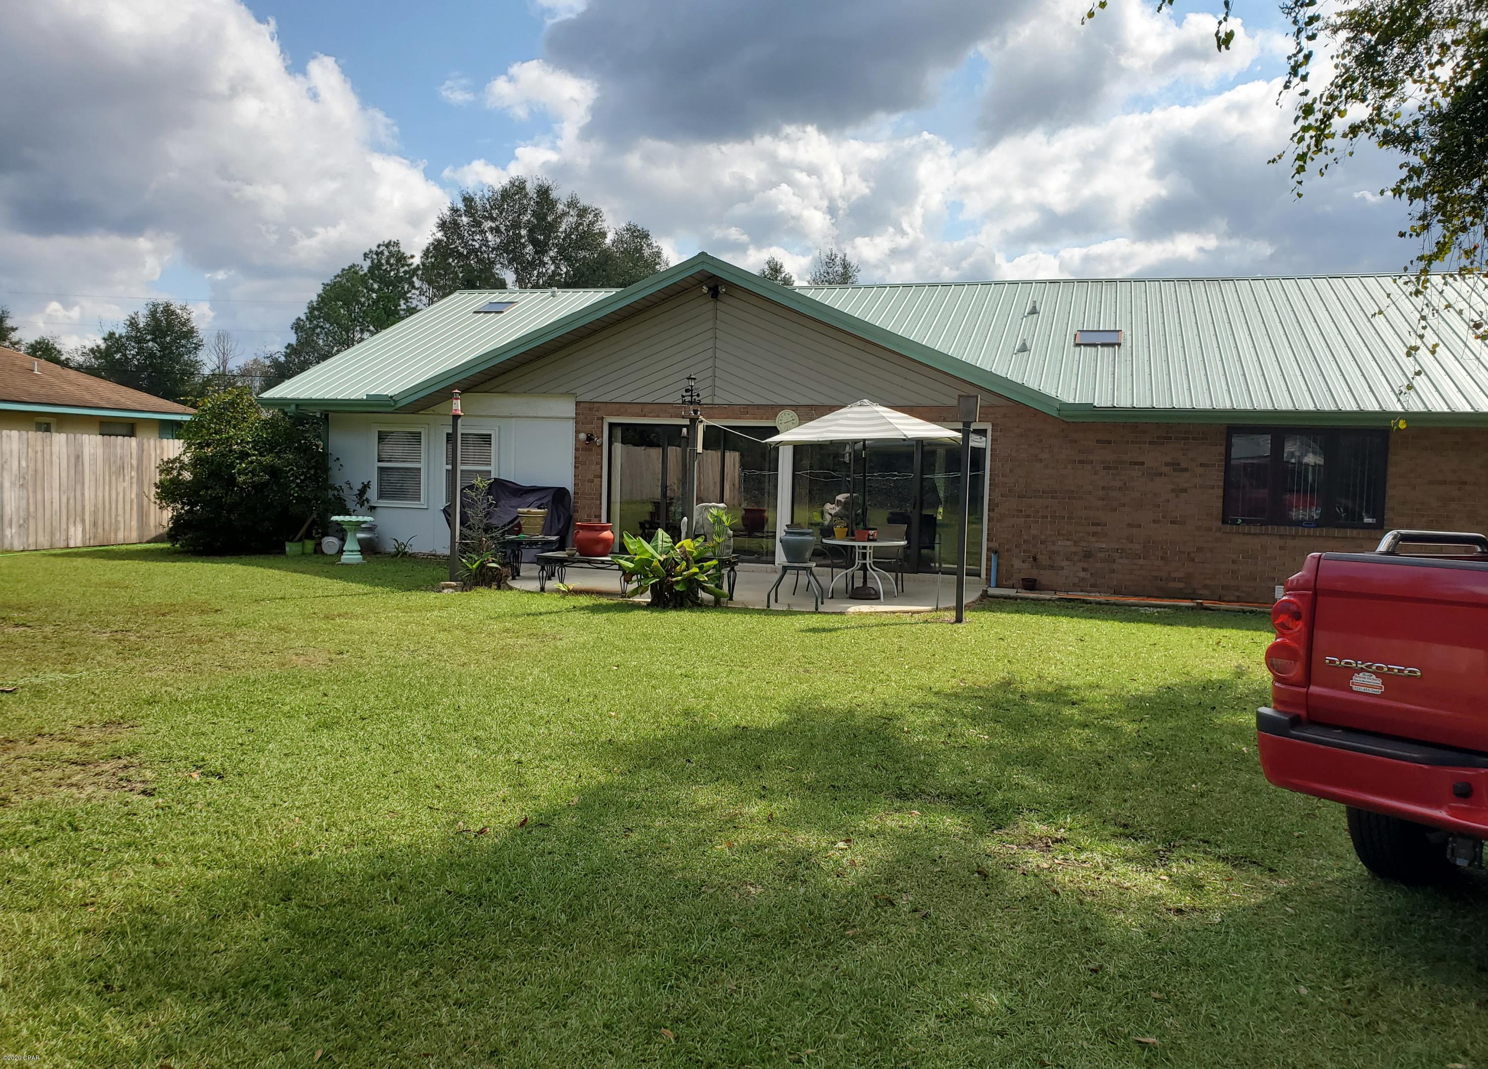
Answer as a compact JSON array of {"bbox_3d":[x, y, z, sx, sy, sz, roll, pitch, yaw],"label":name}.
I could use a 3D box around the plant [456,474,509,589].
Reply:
[{"bbox_3d":[-3.101,-0.054,13.278,0.630,1.340,0.600,2,4,0],"label":"plant"}]

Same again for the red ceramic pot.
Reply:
[{"bbox_3d":[-1.769,0.034,13.231,0.480,0.408,0.470,2,4,0],"label":"red ceramic pot"}]

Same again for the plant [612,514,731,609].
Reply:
[{"bbox_3d":[-0.806,0.269,12.393,1.300,1.000,1.120,2,4,0],"label":"plant"}]

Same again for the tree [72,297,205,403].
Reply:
[{"bbox_3d":[-31.240,-7.443,57.703,6.700,9.200,6.200,2,4,0],"label":"tree"}]

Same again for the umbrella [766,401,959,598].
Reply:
[{"bbox_3d":[1.430,-0.426,13.347,2.320,2.345,2.280,2,4,0],"label":"umbrella"}]

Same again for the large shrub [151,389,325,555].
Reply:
[{"bbox_3d":[-8.199,-1.071,18.183,2.700,2.620,2.550,2,4,0],"label":"large shrub"}]

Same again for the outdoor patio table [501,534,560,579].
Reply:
[{"bbox_3d":[-2.749,0.299,14.402,0.640,0.525,0.600,2,4,0],"label":"outdoor patio table"}]

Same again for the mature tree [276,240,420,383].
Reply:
[{"bbox_3d":[-16.834,-7.248,47.669,6.600,10.900,6.200,2,4,0],"label":"mature tree"}]

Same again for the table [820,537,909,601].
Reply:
[{"bbox_3d":[1.450,0.404,13.379,1.010,0.685,1.000,2,4,0],"label":"table"}]

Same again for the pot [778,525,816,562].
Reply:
[{"bbox_3d":[0.592,0.129,12.382,0.420,0.380,0.410,2,4,0],"label":"pot"}]

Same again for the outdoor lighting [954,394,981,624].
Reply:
[{"bbox_3d":[2.347,-0.262,11.825,0.215,2.410,0.160,3,4,18],"label":"outdoor lighting"}]

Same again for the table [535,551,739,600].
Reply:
[{"bbox_3d":[-1.245,0.458,13.007,2.380,0.470,0.680,2,4,12],"label":"table"}]

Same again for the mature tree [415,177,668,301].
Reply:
[{"bbox_3d":[-7.916,-7.738,43.614,9.900,12.900,9.000,2,4,0],"label":"mature tree"}]

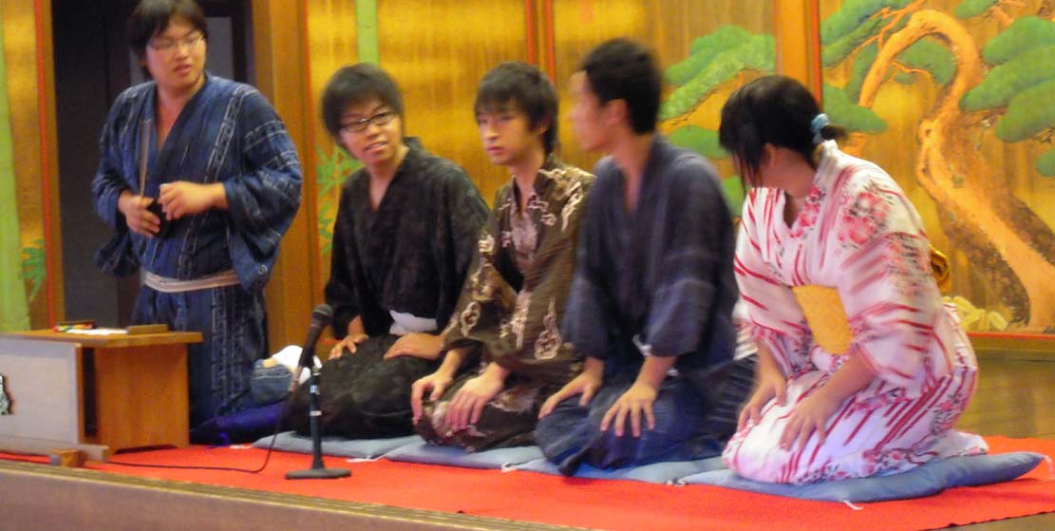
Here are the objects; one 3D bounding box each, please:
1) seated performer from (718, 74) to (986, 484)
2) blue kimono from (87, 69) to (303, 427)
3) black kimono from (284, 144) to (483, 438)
[{"bbox_3d":[0.684,0.009,7.305,0.630,0.860,0.490,-4,3,-36],"label":"seated performer"},{"bbox_3d":[-0.883,-0.055,9.221,0.600,0.905,0.470,0,3,40],"label":"blue kimono"},{"bbox_3d":[-0.314,0.053,8.732,0.640,0.740,0.530,-4,3,-40],"label":"black kimono"}]

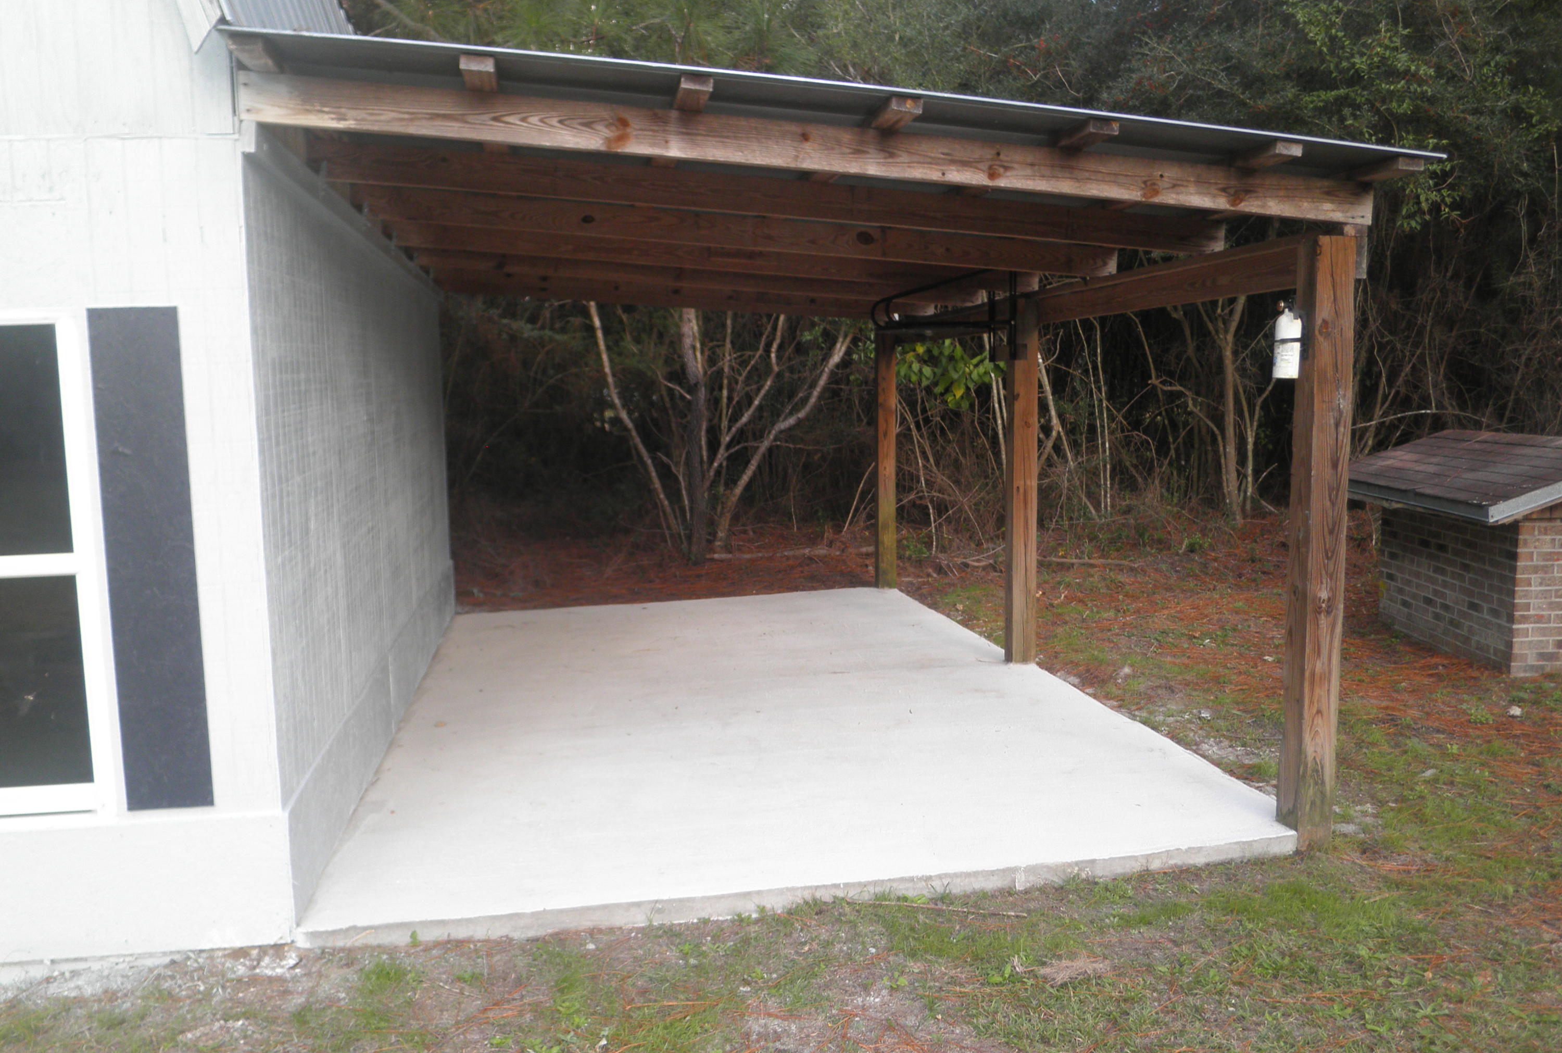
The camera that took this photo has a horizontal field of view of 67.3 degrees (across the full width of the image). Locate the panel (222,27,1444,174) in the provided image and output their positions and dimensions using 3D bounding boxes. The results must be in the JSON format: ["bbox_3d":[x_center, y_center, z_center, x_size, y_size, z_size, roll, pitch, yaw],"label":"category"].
[{"bbox_3d":[-0.239,-1.614,6.533,3.738,0.025,6.272,2,6,-11],"label":"panel"}]

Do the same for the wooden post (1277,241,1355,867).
[{"bbox_3d":[1.948,0.078,4.287,0.139,2.212,0.139,-2,7,-10],"label":"wooden post"}]

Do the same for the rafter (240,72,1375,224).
[{"bbox_3d":[0.246,-1.179,3.743,3.680,0.138,0.038,2,6,-11],"label":"rafter"}]

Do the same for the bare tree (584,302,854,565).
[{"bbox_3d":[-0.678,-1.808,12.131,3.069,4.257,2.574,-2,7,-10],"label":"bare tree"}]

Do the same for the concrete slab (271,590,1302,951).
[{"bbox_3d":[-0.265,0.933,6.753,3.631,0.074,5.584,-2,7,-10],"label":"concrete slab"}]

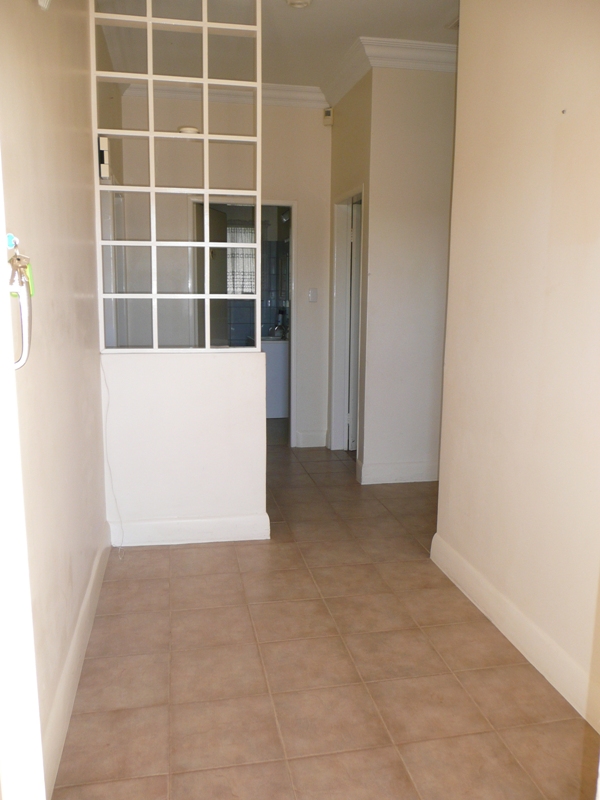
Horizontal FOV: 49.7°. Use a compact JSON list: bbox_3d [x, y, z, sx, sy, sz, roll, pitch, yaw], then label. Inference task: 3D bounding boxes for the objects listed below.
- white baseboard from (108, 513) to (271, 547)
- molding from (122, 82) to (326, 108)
[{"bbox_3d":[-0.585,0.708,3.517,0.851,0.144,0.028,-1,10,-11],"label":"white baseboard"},{"bbox_3d":[-0.539,-2.382,5.013,1.643,0.122,0.129,-1,10,-11],"label":"molding"}]

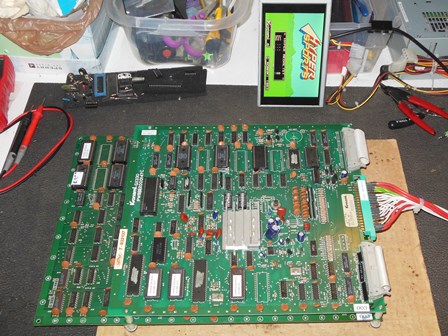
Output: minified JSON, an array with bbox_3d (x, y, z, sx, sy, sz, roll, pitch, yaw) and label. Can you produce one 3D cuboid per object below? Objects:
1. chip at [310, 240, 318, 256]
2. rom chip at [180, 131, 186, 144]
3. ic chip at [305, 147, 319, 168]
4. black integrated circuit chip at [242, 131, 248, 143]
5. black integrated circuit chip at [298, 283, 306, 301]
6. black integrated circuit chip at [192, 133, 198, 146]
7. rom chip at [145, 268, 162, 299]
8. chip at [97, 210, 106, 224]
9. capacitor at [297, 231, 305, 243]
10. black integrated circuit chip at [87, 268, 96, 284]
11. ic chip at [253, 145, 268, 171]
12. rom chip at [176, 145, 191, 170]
[{"bbox_3d":[0.111,0.100,0.612,0.007,0.004,0.019,0,56,1],"label":"chip"},{"bbox_3d":[-0.061,-0.042,0.712,0.007,0.004,0.020,0,56,1],"label":"rom chip"},{"bbox_3d":[0.123,-0.014,0.685,0.015,0.005,0.032,-1,55,2],"label":"ic chip"},{"bbox_3d":[0.031,-0.043,0.710,0.007,0.004,0.020,-1,55,2],"label":"black integrated circuit chip"},{"bbox_3d":[0.092,0.146,0.579,0.008,0.004,0.019,-1,54,2],"label":"black integrated circuit chip"},{"bbox_3d":[-0.041,-0.041,0.713,0.007,0.004,0.020,-1,55,2],"label":"black integrated circuit chip"},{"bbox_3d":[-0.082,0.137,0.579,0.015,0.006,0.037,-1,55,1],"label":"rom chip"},{"bbox_3d":[-0.164,0.066,0.659,0.007,0.004,0.019,-1,55,1],"label":"chip"},{"bbox_3d":[0.097,0.086,0.617,0.008,0.012,0.008,-1,56,2],"label":"capacitor"},{"bbox_3d":[-0.167,0.135,0.617,0.007,0.004,0.020,-1,55,2],"label":"black integrated circuit chip"},{"bbox_3d":[0.049,-0.013,0.687,0.016,0.008,0.038,0,56,1],"label":"ic chip"},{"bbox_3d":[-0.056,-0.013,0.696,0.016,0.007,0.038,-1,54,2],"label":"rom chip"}]

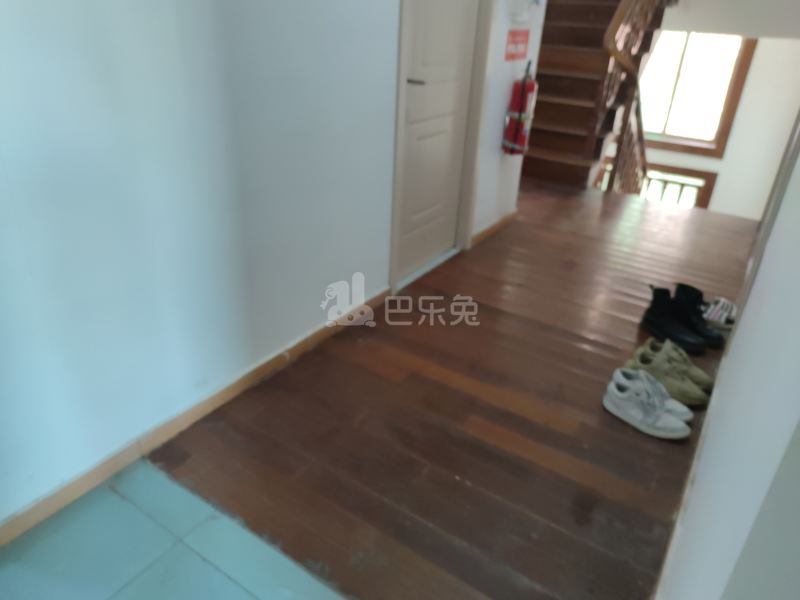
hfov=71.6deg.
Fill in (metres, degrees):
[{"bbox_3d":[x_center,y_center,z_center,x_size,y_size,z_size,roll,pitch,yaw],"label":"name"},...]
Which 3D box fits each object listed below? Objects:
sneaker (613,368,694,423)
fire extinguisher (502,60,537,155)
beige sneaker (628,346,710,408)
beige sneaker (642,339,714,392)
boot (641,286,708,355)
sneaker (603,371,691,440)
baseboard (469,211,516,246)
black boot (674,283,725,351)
[{"bbox_3d":[0.936,0.328,2.025,0.108,0.118,0.290,-23,37,-39],"label":"sneaker"},{"bbox_3d":[0.694,-1.091,3.172,0.145,0.485,0.145,19,32,29],"label":"fire extinguisher"},{"bbox_3d":[1.032,0.283,2.110,0.110,0.124,0.295,-22,36,-38],"label":"beige sneaker"},{"bbox_3d":[1.111,0.238,2.201,0.110,0.124,0.290,-22,36,-38],"label":"beige sneaker"},{"bbox_3d":[1.113,0.089,2.230,0.100,0.172,0.277,-14,32,-29],"label":"boot"},{"bbox_3d":[0.871,0.365,1.947,0.295,0.120,0.110,26,36,37],"label":"sneaker"},{"bbox_3d":[0.603,-0.471,3.572,0.018,0.060,0.670,19,32,29],"label":"baseboard"},{"bbox_3d":[1.316,0.075,2.448,0.105,0.196,0.275,-18,34,-33],"label":"black boot"}]

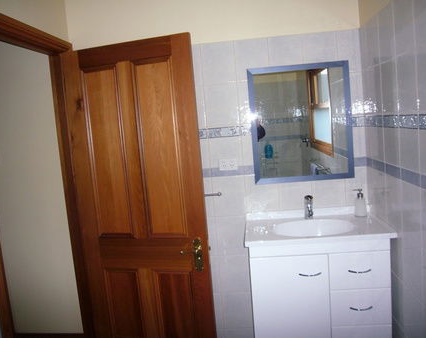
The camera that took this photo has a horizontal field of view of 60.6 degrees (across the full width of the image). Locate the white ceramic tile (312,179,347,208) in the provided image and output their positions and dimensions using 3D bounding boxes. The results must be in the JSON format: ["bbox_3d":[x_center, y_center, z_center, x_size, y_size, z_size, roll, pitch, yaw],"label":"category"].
[{"bbox_3d":[0.697,0.132,2.203,0.200,0.237,0.010,-4,7,6],"label":"white ceramic tile"}]

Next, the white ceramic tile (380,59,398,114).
[{"bbox_3d":[0.824,-0.380,1.695,0.010,0.250,0.200,-4,7,6],"label":"white ceramic tile"}]

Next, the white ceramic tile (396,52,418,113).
[{"bbox_3d":[0.802,-0.353,1.500,0.010,0.250,0.200,-4,7,6],"label":"white ceramic tile"}]

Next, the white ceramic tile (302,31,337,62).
[{"bbox_3d":[0.615,-0.663,2.087,0.200,0.245,0.010,-4,7,6],"label":"white ceramic tile"}]

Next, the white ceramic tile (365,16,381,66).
[{"bbox_3d":[0.834,-0.663,1.910,0.010,0.250,0.200,-5,7,6],"label":"white ceramic tile"}]

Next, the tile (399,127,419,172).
[{"bbox_3d":[0.849,-0.084,1.576,0.010,0.184,0.200,-5,7,6],"label":"tile"}]

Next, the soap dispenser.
[{"bbox_3d":[0.842,0.187,2.087,0.078,0.158,0.070,-4,7,6],"label":"soap dispenser"}]

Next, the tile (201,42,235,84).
[{"bbox_3d":[0.031,-0.623,2.147,0.200,0.250,0.010,-4,7,6],"label":"tile"}]

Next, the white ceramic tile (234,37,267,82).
[{"bbox_3d":[0.232,-0.653,2.176,0.201,0.250,0.010,-5,7,6],"label":"white ceramic tile"}]

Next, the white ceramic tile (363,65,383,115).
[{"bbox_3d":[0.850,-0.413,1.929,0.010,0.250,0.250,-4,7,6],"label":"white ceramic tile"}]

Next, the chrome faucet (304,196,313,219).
[{"bbox_3d":[0.560,0.226,2.104,0.048,0.140,0.115,-4,7,6],"label":"chrome faucet"}]

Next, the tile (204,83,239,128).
[{"bbox_3d":[0.054,-0.388,2.229,0.201,0.250,0.010,-5,7,6],"label":"tile"}]

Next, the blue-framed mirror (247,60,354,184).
[{"bbox_3d":[0.526,-0.266,2.157,0.585,0.689,0.025,-4,7,6],"label":"blue-framed mirror"}]

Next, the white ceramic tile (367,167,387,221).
[{"bbox_3d":[0.905,0.126,2.043,0.010,0.252,0.285,-4,7,6],"label":"white ceramic tile"}]

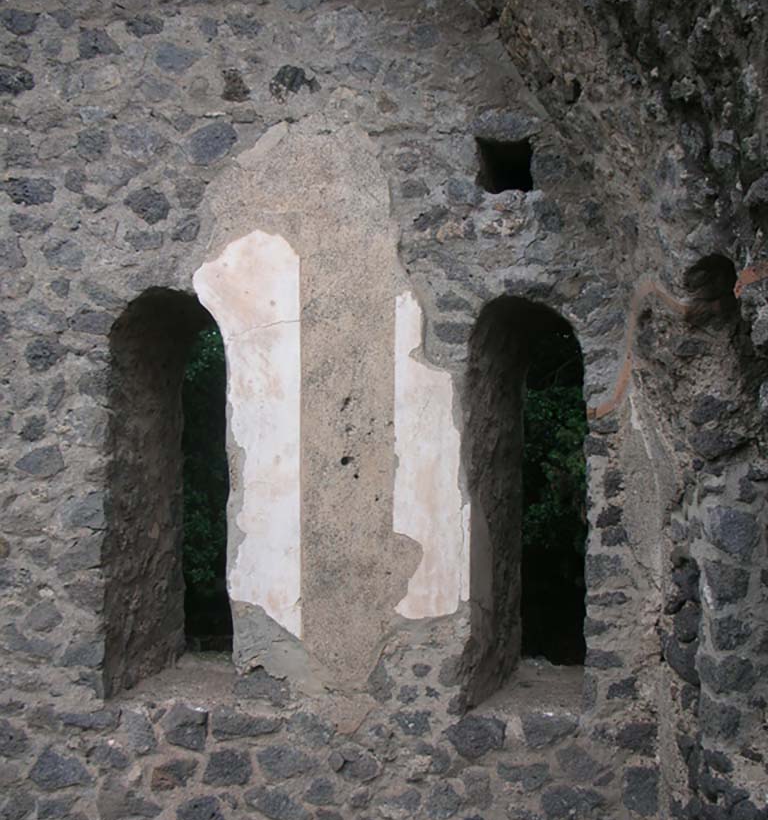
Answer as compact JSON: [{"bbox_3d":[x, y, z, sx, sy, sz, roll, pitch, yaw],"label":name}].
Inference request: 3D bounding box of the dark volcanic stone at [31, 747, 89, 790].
[{"bbox_3d":[-1.105,1.223,3.531,0.212,0.146,0.130,0,-3,0],"label":"dark volcanic stone"}]

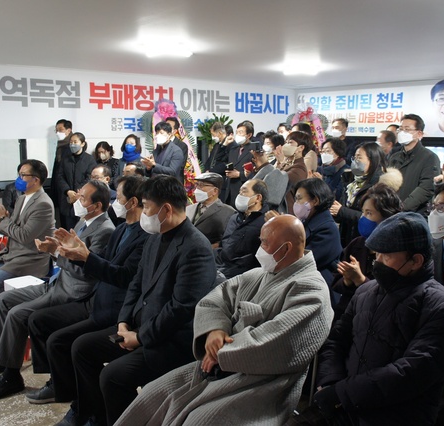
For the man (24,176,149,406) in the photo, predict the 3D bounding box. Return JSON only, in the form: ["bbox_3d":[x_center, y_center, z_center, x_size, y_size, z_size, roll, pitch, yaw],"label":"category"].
[{"bbox_3d":[-0.768,0.438,2.798,0.780,1.260,0.530,-6,11,-34],"label":"man"}]

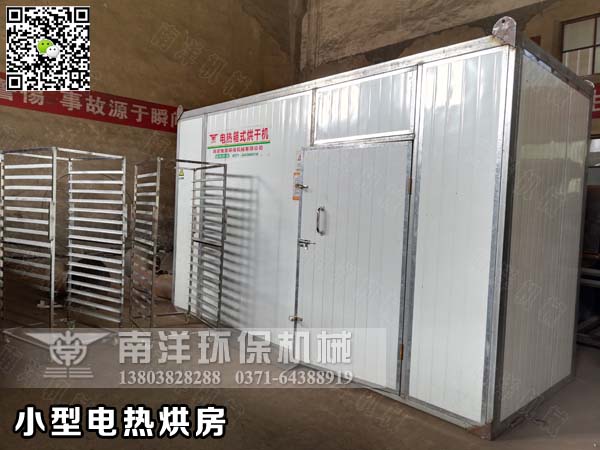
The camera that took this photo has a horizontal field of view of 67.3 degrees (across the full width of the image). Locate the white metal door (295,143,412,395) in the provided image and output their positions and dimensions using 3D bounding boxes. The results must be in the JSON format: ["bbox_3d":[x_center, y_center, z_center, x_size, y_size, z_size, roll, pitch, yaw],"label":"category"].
[{"bbox_3d":[0.391,0.280,3.699,0.060,1.856,1.147,0,4,-43],"label":"white metal door"}]

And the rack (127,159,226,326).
[{"bbox_3d":[-1.284,0.271,4.668,0.683,1.785,0.792,0,3,-35],"label":"rack"}]

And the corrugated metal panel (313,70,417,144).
[{"bbox_3d":[0.469,-0.867,3.418,0.050,0.468,0.972,0,4,-43],"label":"corrugated metal panel"}]

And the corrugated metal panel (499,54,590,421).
[{"bbox_3d":[1.828,0.113,3.361,1.430,2.374,0.060,0,4,-43],"label":"corrugated metal panel"}]

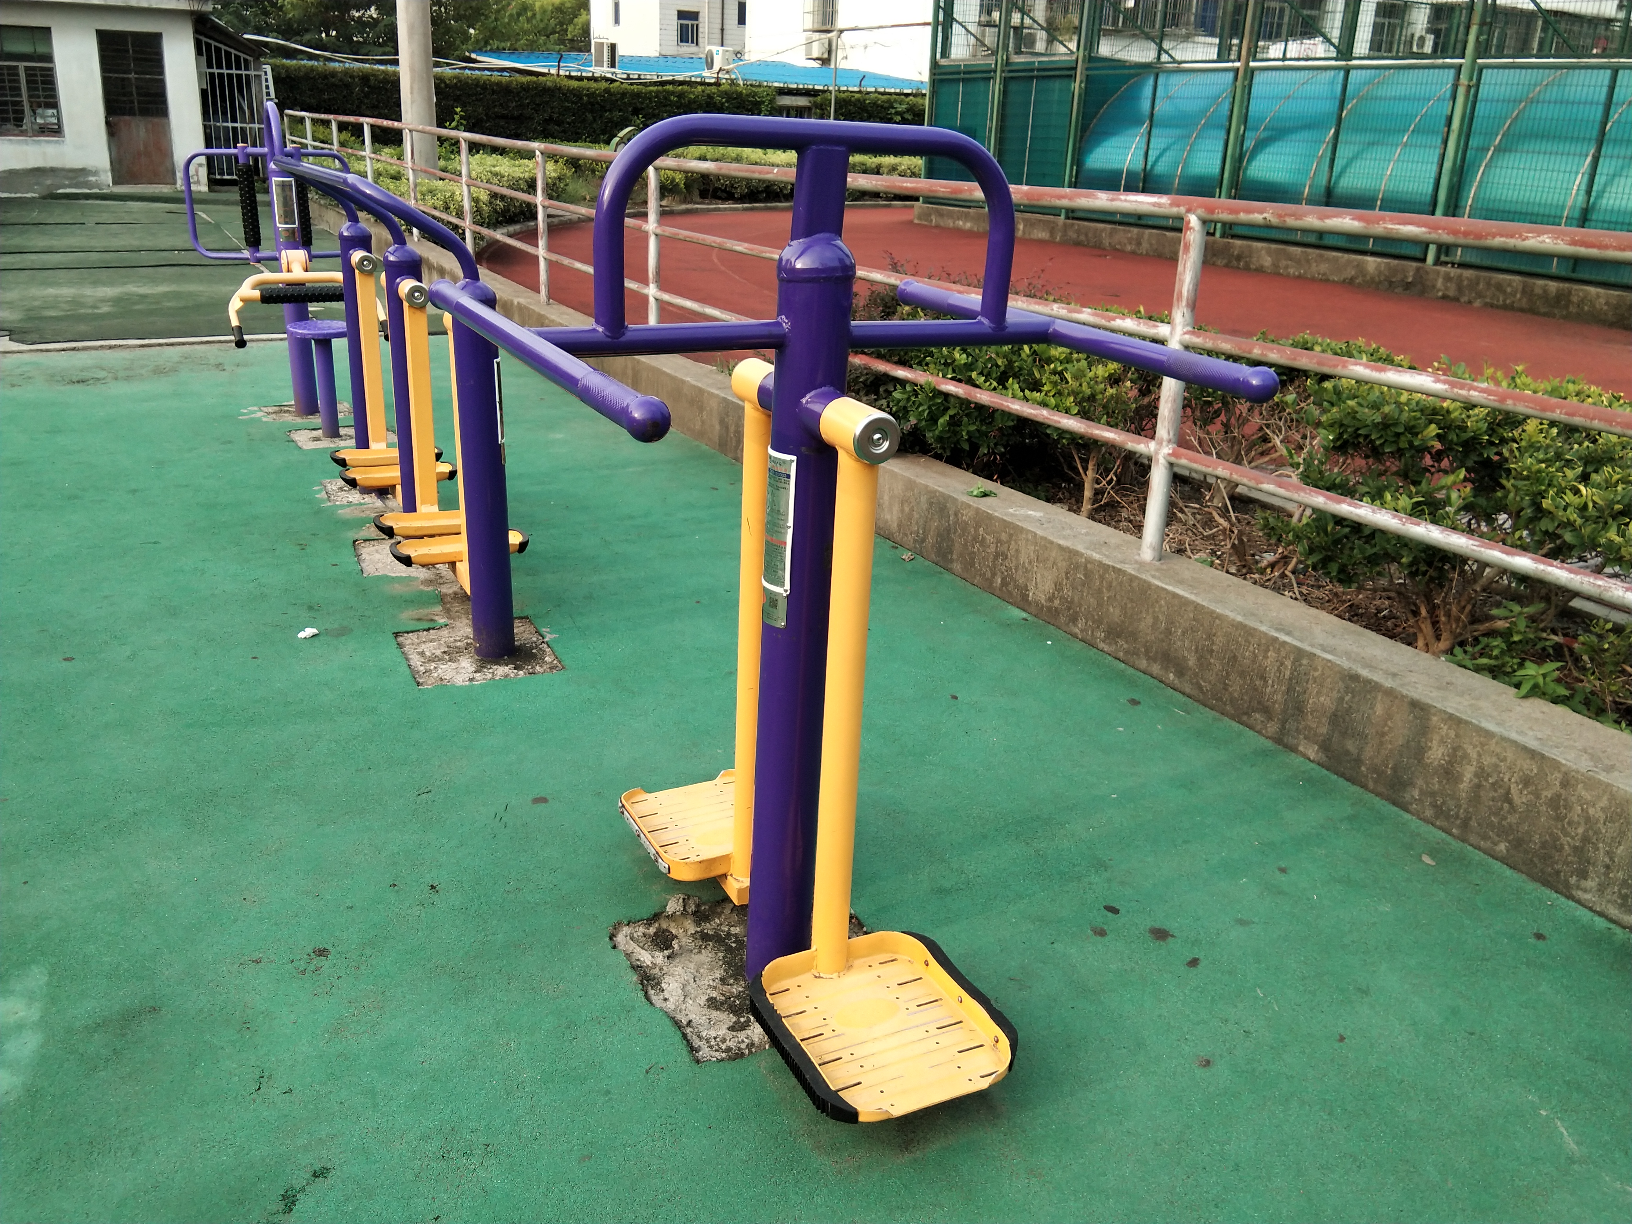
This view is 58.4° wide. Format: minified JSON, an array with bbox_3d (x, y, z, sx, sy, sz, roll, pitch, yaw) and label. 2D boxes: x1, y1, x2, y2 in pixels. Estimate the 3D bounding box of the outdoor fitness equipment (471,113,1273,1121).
[{"bbox_3d":[-0.015,-0.036,2.433,0.930,1.515,1.120,-8,22,-26],"label":"outdoor fitness equipment"}]

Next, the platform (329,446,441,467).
[{"bbox_3d":[-1.609,-0.579,5.448,0.390,0.055,0.160,-8,22,-26],"label":"platform"}]

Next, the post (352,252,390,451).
[{"bbox_3d":[-1.635,-0.928,5.388,0.080,0.750,0.120,-8,22,-26],"label":"post"}]

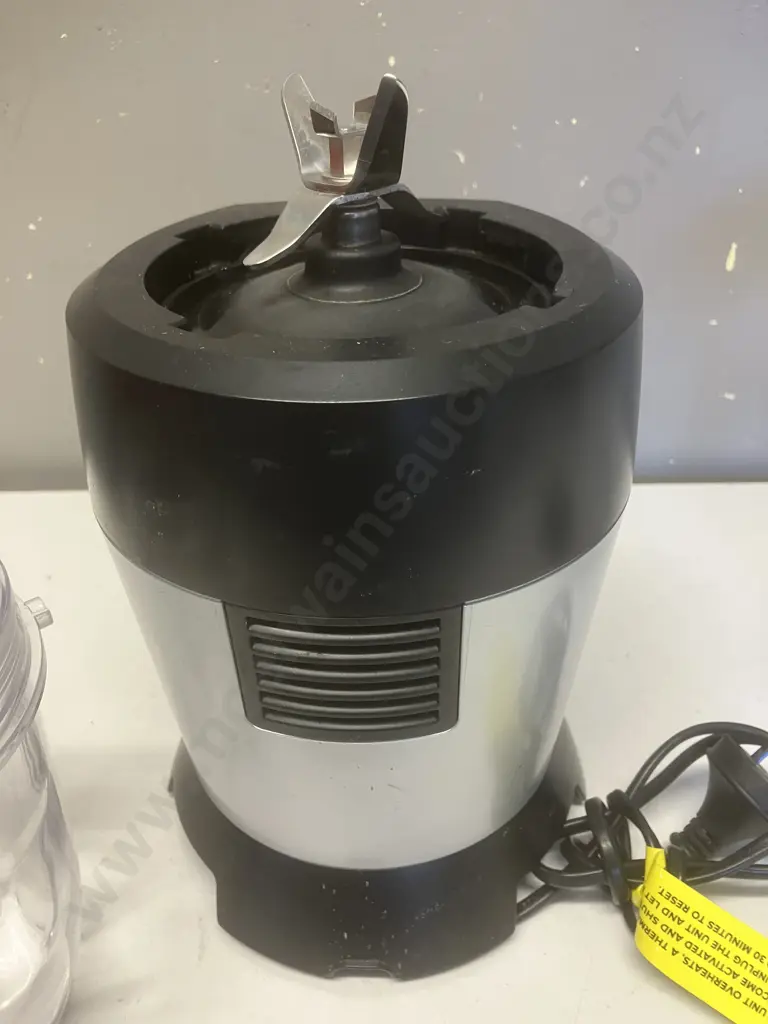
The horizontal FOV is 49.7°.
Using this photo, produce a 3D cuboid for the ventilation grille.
[{"bbox_3d":[-0.009,0.036,0.190,0.052,0.044,0.011,0,38,3],"label":"ventilation grille"}]

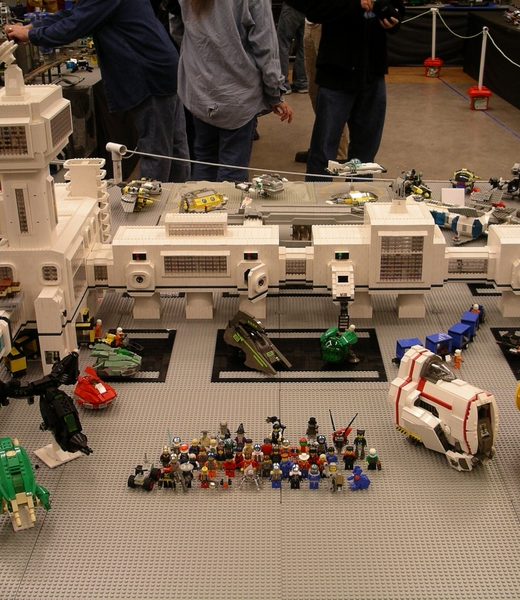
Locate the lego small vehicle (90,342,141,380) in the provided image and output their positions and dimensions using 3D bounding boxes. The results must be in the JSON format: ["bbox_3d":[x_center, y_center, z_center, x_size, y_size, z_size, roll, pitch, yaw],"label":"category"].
[{"bbox_3d":[-0.310,0.126,1.840,0.112,0.048,0.072,2,23,6],"label":"lego small vehicle"}]

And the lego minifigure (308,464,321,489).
[{"bbox_3d":[0.093,0.300,1.456,0.025,0.043,0.018,0,24,1],"label":"lego minifigure"}]

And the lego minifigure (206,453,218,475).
[{"bbox_3d":[-0.084,0.283,1.470,0.025,0.042,0.018,0,23,1],"label":"lego minifigure"}]

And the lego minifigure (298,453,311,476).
[{"bbox_3d":[0.078,0.286,1.477,0.025,0.045,0.018,0,24,1],"label":"lego minifigure"}]

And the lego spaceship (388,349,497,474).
[{"bbox_3d":[0.329,0.188,1.512,0.102,0.176,0.174,-16,27,-32],"label":"lego spaceship"}]

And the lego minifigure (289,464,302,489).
[{"bbox_3d":[0.061,0.300,1.458,0.025,0.042,0.018,0,24,1],"label":"lego minifigure"}]

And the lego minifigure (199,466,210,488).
[{"bbox_3d":[-0.093,0.297,1.440,0.025,0.040,0.018,0,23,1],"label":"lego minifigure"}]

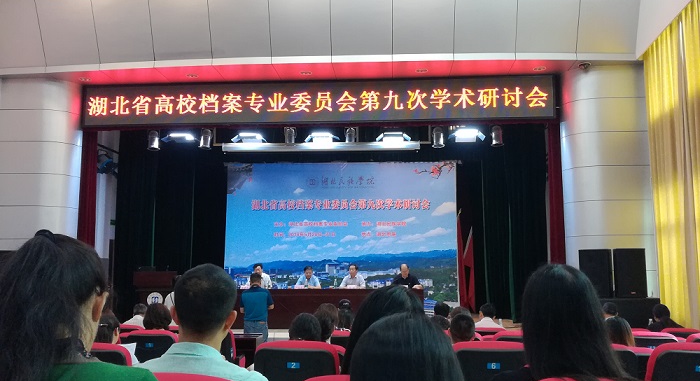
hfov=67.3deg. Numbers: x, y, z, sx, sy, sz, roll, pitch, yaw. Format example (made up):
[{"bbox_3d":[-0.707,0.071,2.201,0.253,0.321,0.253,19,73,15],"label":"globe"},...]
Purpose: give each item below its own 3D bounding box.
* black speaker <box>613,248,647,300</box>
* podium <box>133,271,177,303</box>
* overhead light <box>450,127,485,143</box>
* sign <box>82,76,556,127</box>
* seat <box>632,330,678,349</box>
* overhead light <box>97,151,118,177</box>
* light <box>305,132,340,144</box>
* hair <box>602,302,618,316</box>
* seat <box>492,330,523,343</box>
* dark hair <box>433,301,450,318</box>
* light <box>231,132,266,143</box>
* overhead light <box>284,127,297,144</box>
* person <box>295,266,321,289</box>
[{"bbox_3d":[3.944,1.169,7.406,0.410,0.680,0.380,-3,-7,21],"label":"black speaker"},{"bbox_3d":[-3.625,2.048,9.734,0.750,1.104,0.520,0,-7,3],"label":"podium"},{"bbox_3d":[2.100,-0.995,9.479,0.640,0.280,0.340,-1,-7,3],"label":"overhead light"},{"bbox_3d":[-0.559,-1.477,8.777,7.870,0.690,0.160,-1,-7,3],"label":"sign"},{"bbox_3d":[2.619,1.742,4.790,0.560,0.970,0.640,0,-8,3],"label":"seat"},{"bbox_3d":[-4.604,-0.533,10.003,0.420,0.450,0.360,2,-7,-14],"label":"overhead light"},{"bbox_3d":[-0.512,-0.924,9.617,0.620,0.280,0.340,-1,-7,3],"label":"light"},{"bbox_3d":[3.022,1.386,6.100,0.170,0.170,0.200,0,-7,3],"label":"hair"},{"bbox_3d":[1.513,1.754,4.870,0.560,0.970,0.640,0,-8,3],"label":"seat"},{"bbox_3d":[0.989,1.293,5.650,0.175,0.190,0.205,0,-6,1],"label":"dark hair"},{"bbox_3d":[-1.862,-0.931,9.694,0.630,0.280,0.340,-1,-7,3],"label":"light"},{"bbox_3d":[-1.103,-0.992,9.750,0.240,0.390,0.250,0,-8,3],"label":"overhead light"},{"bbox_3d":[-0.828,2.066,10.179,0.520,1.177,0.720,0,-7,3],"label":"person"}]

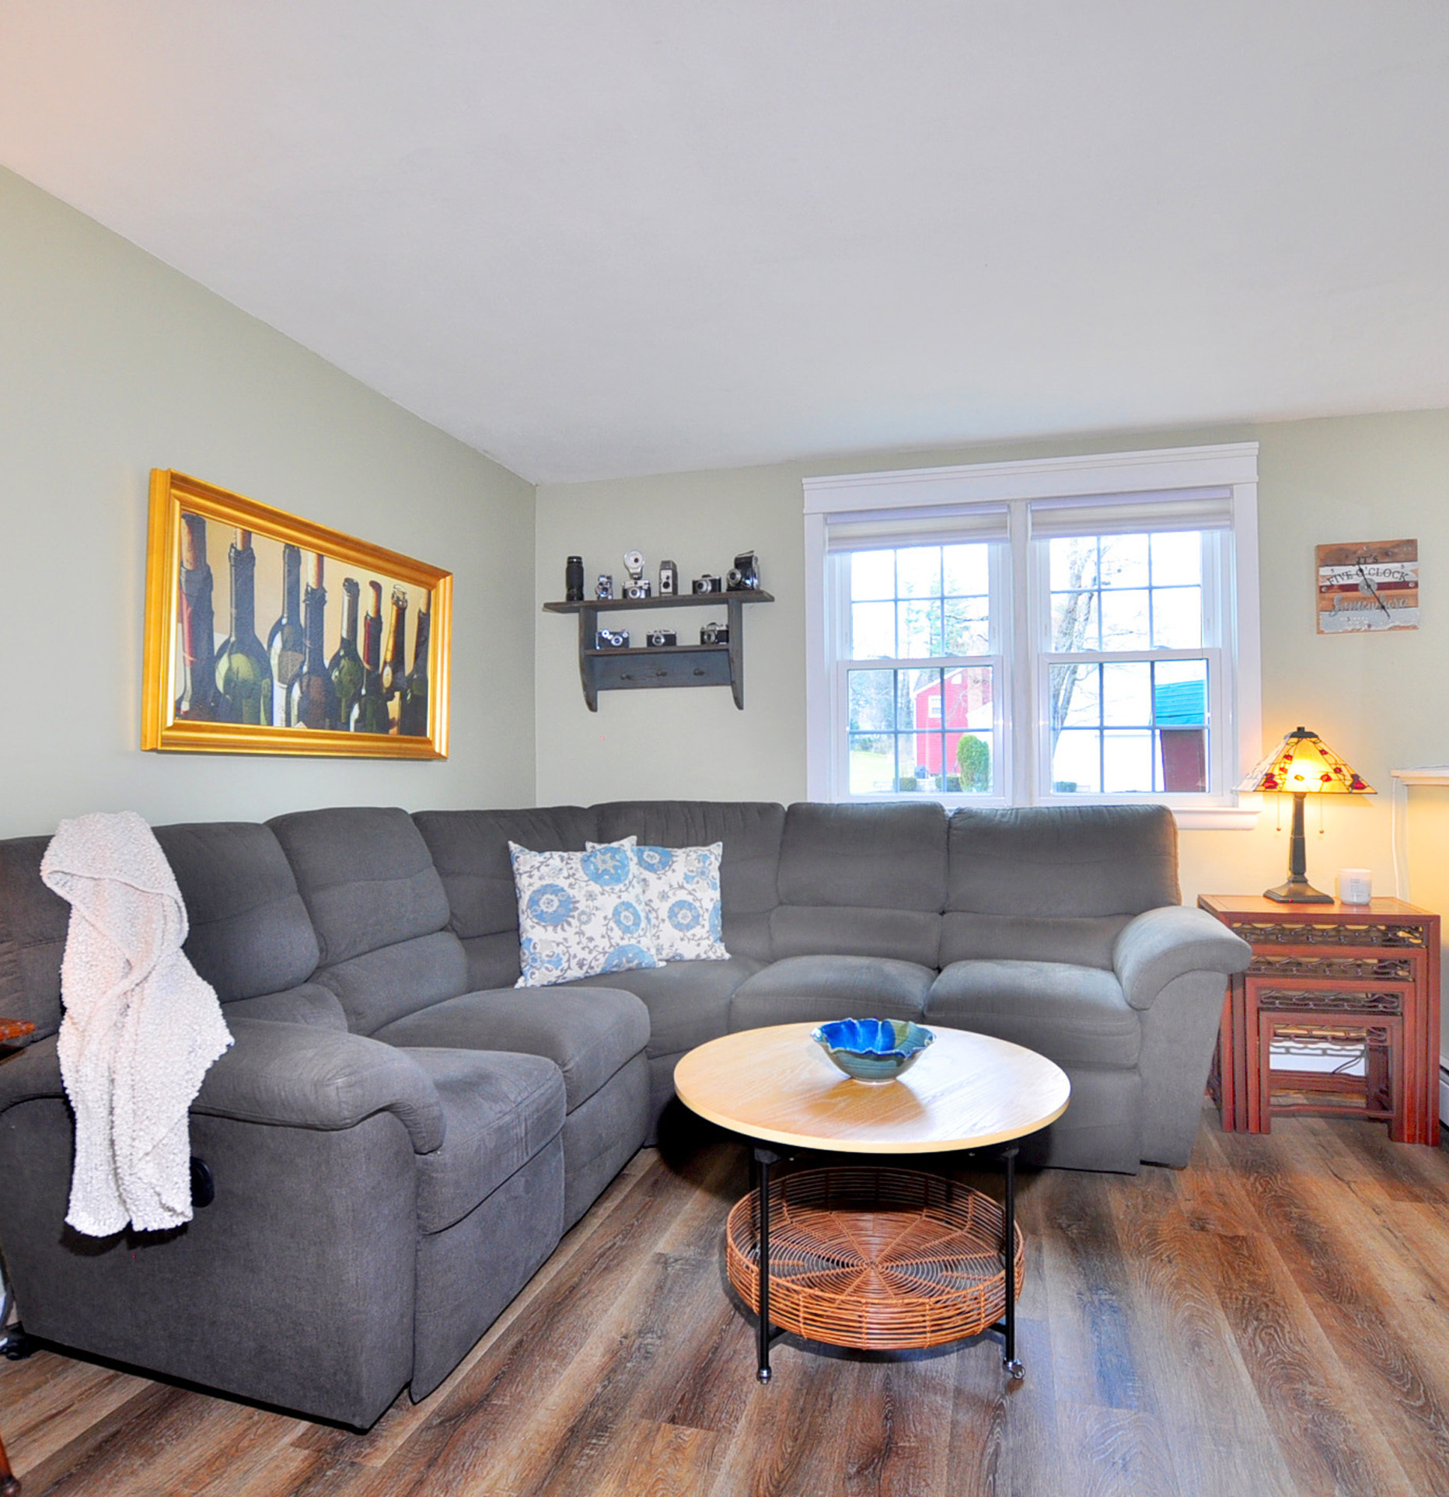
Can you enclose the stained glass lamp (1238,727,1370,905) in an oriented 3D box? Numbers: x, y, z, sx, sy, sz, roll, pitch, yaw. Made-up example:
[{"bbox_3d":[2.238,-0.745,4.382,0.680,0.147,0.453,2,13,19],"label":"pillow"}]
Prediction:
[{"bbox_3d":[1.852,0.209,3.014,0.329,0.553,0.329,0,-1,16],"label":"stained glass lamp"}]

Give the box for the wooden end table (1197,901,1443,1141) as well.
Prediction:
[{"bbox_3d":[1.823,0.819,2.924,0.575,0.666,0.330,0,-1,16],"label":"wooden end table"}]

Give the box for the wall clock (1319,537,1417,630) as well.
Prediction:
[{"bbox_3d":[2.162,-0.541,3.159,0.295,0.300,0.028,0,-1,16],"label":"wall clock"}]

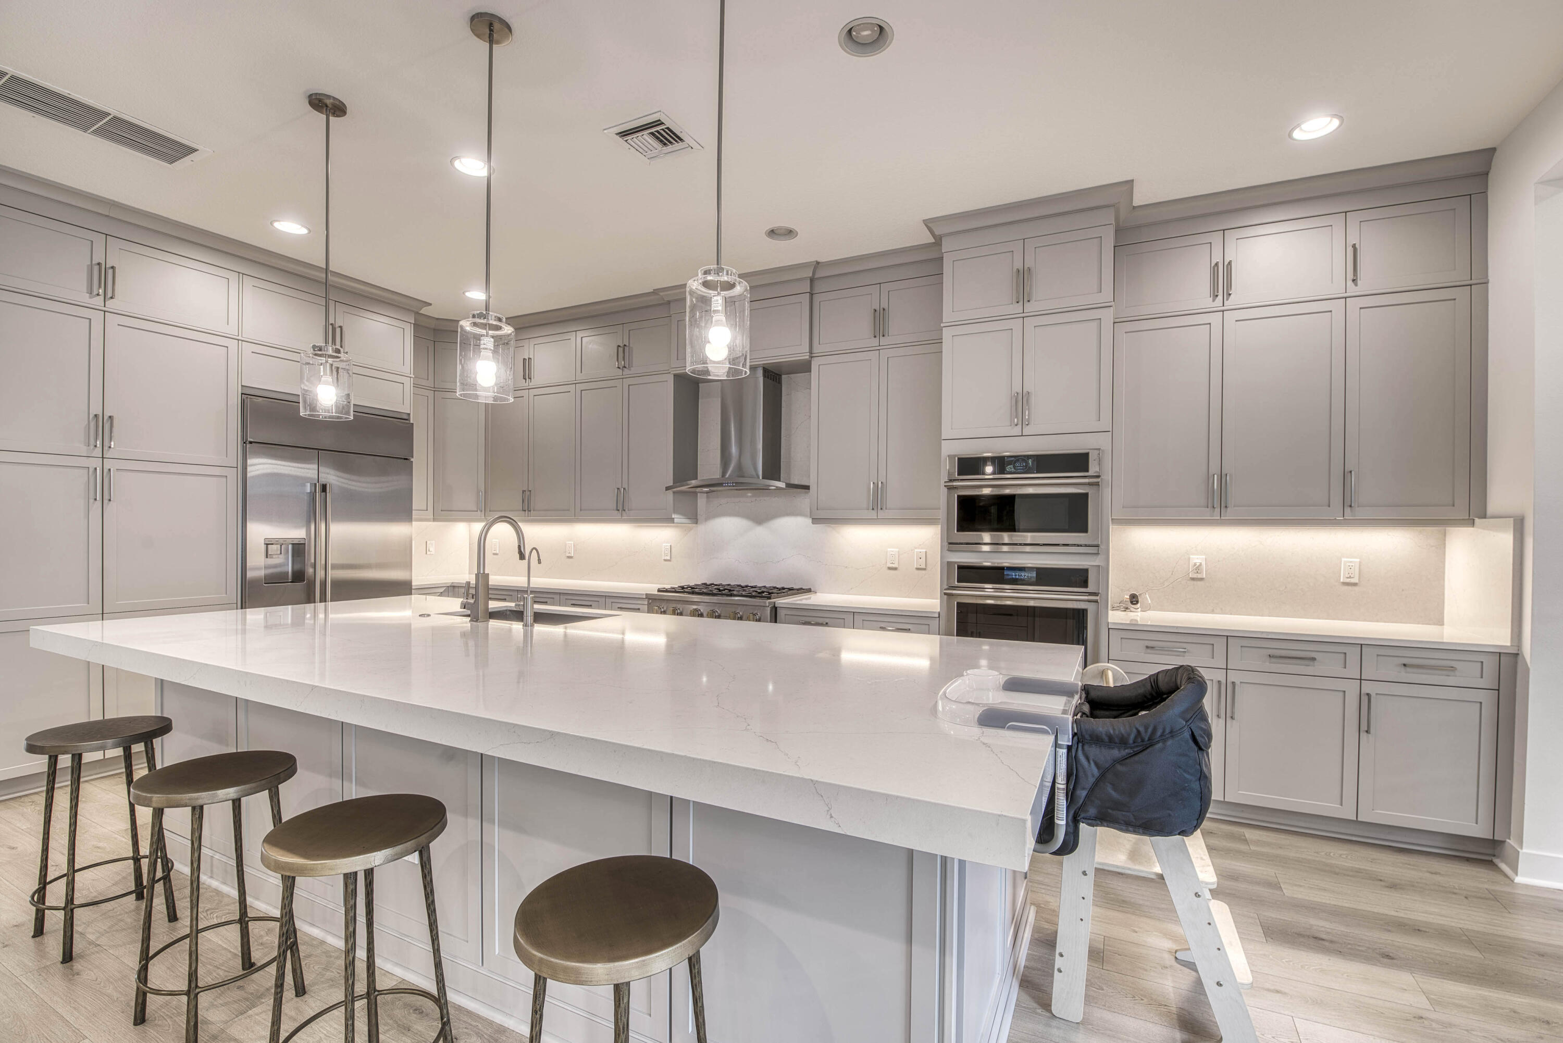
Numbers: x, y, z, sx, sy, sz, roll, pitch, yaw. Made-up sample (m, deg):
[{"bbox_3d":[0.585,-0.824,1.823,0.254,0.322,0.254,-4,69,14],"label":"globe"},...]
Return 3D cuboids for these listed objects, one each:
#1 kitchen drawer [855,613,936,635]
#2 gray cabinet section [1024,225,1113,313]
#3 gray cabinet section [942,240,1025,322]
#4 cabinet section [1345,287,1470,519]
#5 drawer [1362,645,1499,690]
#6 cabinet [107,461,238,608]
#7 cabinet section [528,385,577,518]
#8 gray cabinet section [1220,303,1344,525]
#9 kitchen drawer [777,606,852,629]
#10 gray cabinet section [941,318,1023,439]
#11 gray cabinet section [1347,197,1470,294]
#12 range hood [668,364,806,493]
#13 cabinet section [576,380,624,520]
[{"bbox_3d":[0.733,0.604,3.895,0.486,0.153,0.500,0,0,24],"label":"kitchen drawer"},{"bbox_3d":[1.557,-1.259,3.535,0.408,0.377,0.600,0,0,25],"label":"gray cabinet section"},{"bbox_3d":[1.204,-1.290,3.777,0.418,0.386,0.580,0,0,24],"label":"gray cabinet section"},{"bbox_3d":[2.964,-0.539,3.164,0.445,1.052,0.330,0,0,24],"label":"cabinet section"},{"bbox_3d":[2.833,0.622,2.969,0.445,0.153,0.500,0,0,24],"label":"drawer"},{"bbox_3d":[-3.652,0.077,3.765,0.580,0.818,0.595,0,0,24],"label":"cabinet"},{"bbox_3d":[-1.792,-0.561,5.382,0.501,1.052,0.330,0,0,24],"label":"cabinet section"},{"bbox_3d":[2.536,-0.541,3.357,0.493,1.052,0.330,0,0,24],"label":"gray cabinet section"},{"bbox_3d":[0.286,0.600,4.092,0.482,0.153,0.500,0,0,24],"label":"kitchen drawer"},{"bbox_3d":[1.202,-0.762,3.778,0.418,0.623,0.580,0,0,24],"label":"gray cabinet section"},{"bbox_3d":[2.909,-1.257,3.109,0.432,0.383,0.330,0,0,25],"label":"gray cabinet section"},{"bbox_3d":[-0.258,-0.615,4.459,0.910,0.835,0.510,0,0,24],"label":"range hood"},{"bbox_3d":[-1.315,-0.547,5.087,0.451,1.029,0.330,0,0,25],"label":"cabinet section"}]

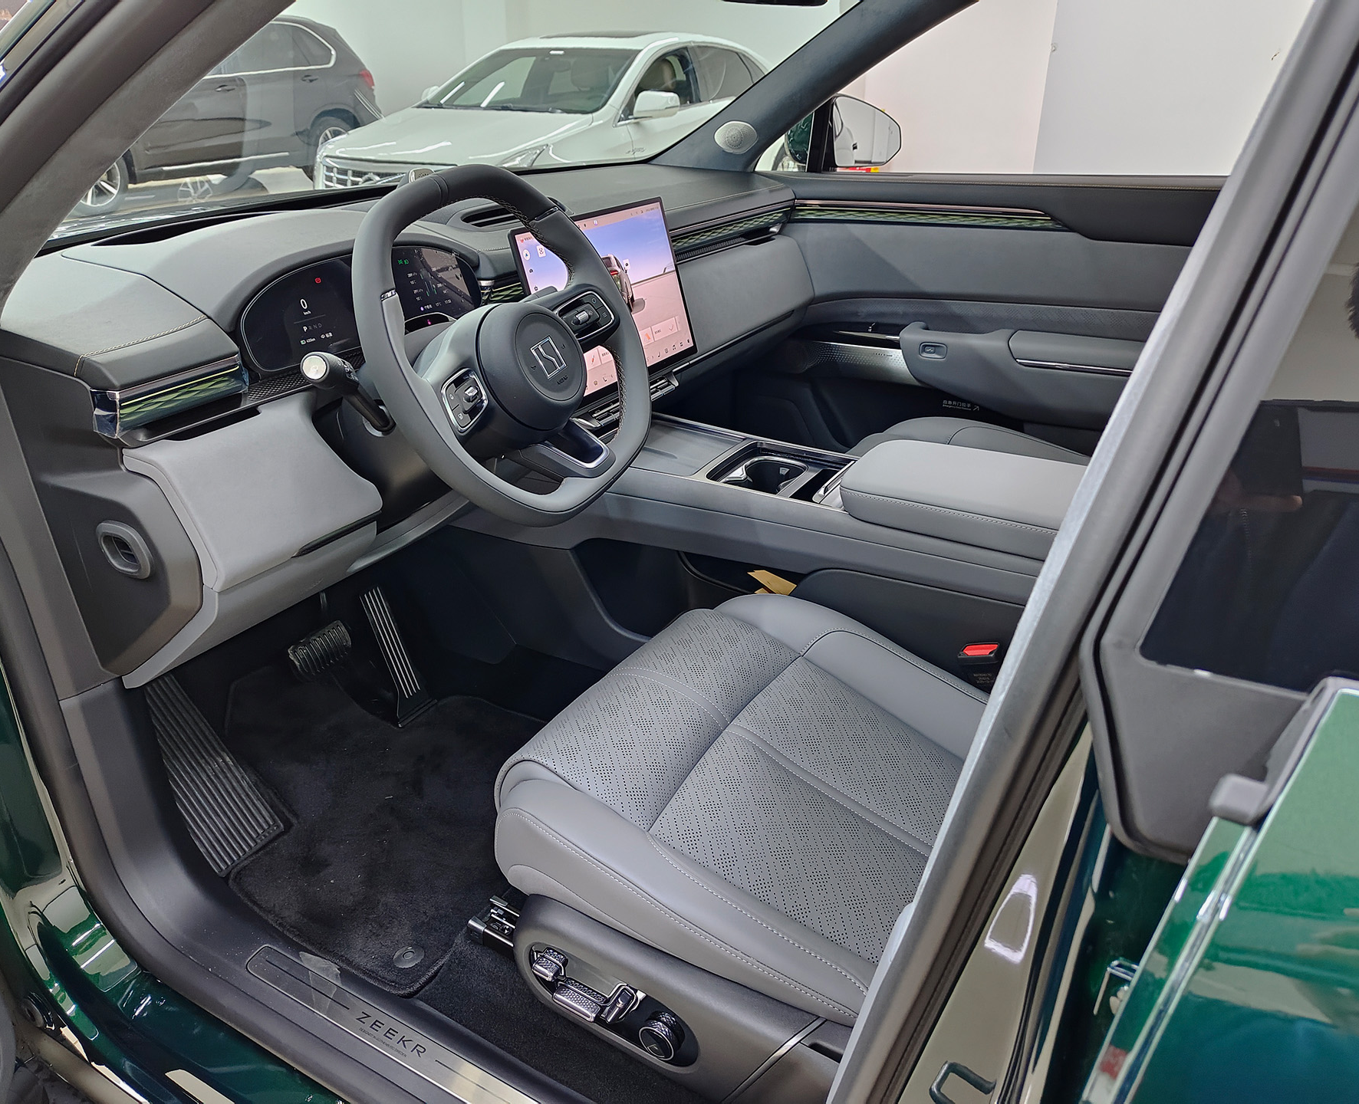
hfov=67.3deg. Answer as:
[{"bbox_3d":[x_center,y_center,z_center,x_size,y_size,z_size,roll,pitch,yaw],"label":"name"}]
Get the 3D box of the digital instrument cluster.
[{"bbox_3d":[-0.323,-0.273,1.070,0.040,0.100,0.330,-5,20,33],"label":"digital instrument cluster"}]

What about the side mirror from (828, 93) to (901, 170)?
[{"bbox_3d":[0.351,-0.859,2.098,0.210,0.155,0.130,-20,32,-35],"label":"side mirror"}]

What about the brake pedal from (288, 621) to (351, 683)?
[{"bbox_3d":[-0.494,0.134,1.404,0.035,0.060,0.105,-13,15,35],"label":"brake pedal"}]

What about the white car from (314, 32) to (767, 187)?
[{"bbox_3d":[-0.622,-3.135,7.800,1.860,1.480,5.000,13,29,25],"label":"white car"}]

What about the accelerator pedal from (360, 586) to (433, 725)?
[{"bbox_3d":[-0.432,0.155,1.537,0.045,0.205,0.065,-13,12,35],"label":"accelerator pedal"}]

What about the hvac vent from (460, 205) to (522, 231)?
[{"bbox_3d":[-0.246,-0.456,1.397,0.080,0.027,0.160,14,29,26],"label":"hvac vent"}]

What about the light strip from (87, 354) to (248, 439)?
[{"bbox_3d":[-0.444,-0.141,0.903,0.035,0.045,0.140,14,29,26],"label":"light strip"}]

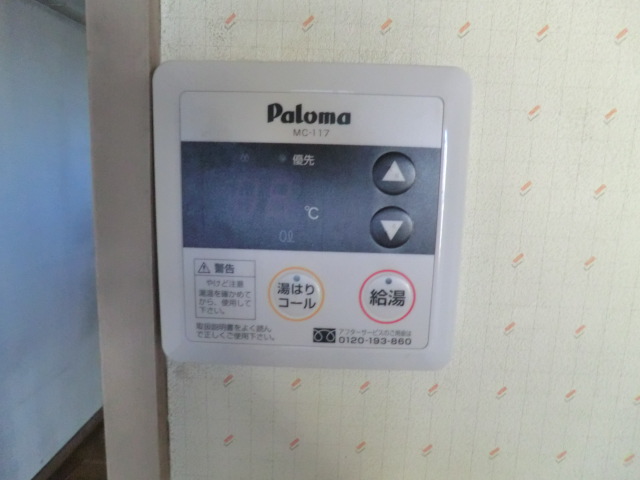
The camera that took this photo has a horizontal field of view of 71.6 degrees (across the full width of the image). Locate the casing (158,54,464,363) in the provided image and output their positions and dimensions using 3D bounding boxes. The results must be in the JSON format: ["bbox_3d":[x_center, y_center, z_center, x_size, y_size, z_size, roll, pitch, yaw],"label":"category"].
[{"bbox_3d":[-0.004,-0.006,0.171,0.120,0.119,0.019,2,9,1],"label":"casing"}]

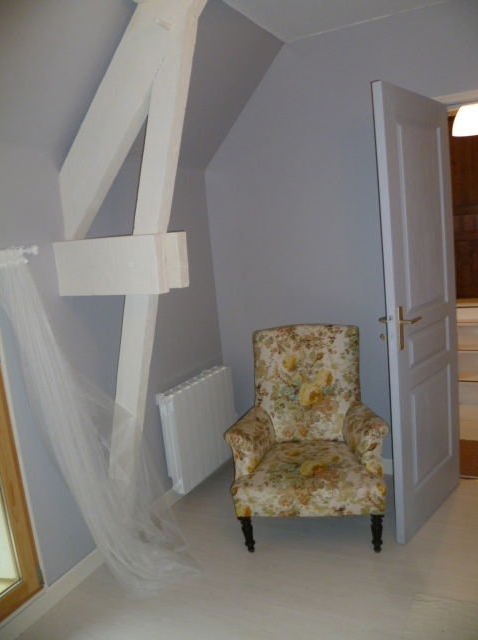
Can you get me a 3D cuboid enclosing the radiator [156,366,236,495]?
[{"bbox_3d":[-0.219,0.636,3.098,0.110,0.572,0.660,-1,8,26],"label":"radiator"}]

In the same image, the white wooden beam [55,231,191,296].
[{"bbox_3d":[-0.495,-0.226,2.185,0.515,0.228,0.220,-1,8,26],"label":"white wooden beam"}]

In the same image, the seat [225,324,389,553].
[{"bbox_3d":[0.350,0.552,2.640,0.730,0.955,0.730,-4,7,8],"label":"seat"}]

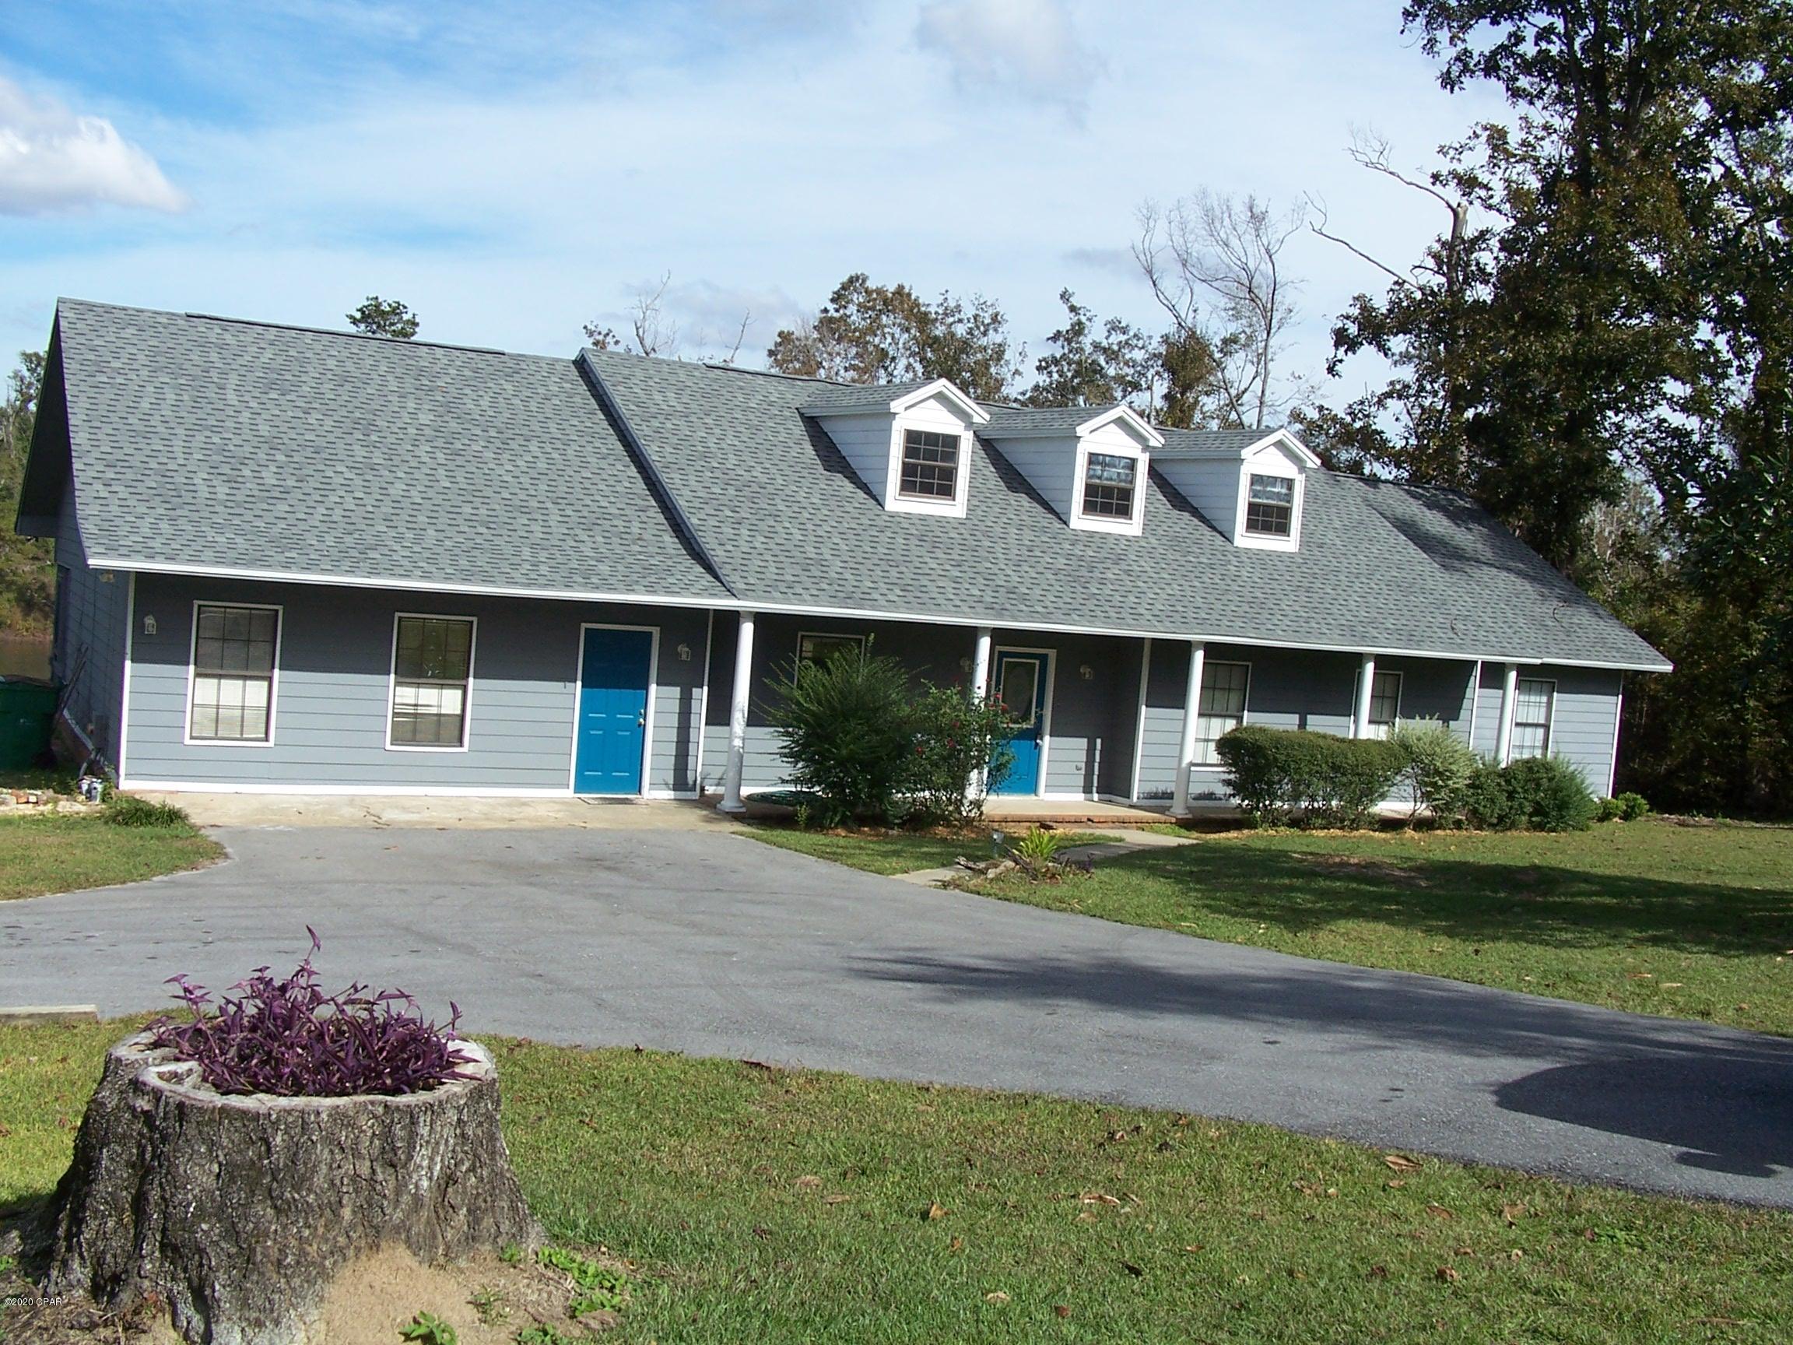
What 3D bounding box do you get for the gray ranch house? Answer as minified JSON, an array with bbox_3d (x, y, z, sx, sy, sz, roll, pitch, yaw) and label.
[{"bbox_3d":[-0.281,-1.488,29.073,24.301,5.878,11.413,3,4,-30],"label":"gray ranch house"}]

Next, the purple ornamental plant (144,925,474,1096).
[{"bbox_3d":[-1.326,0.734,4.100,0.720,0.290,0.600,4,3,-17],"label":"purple ornamental plant"}]

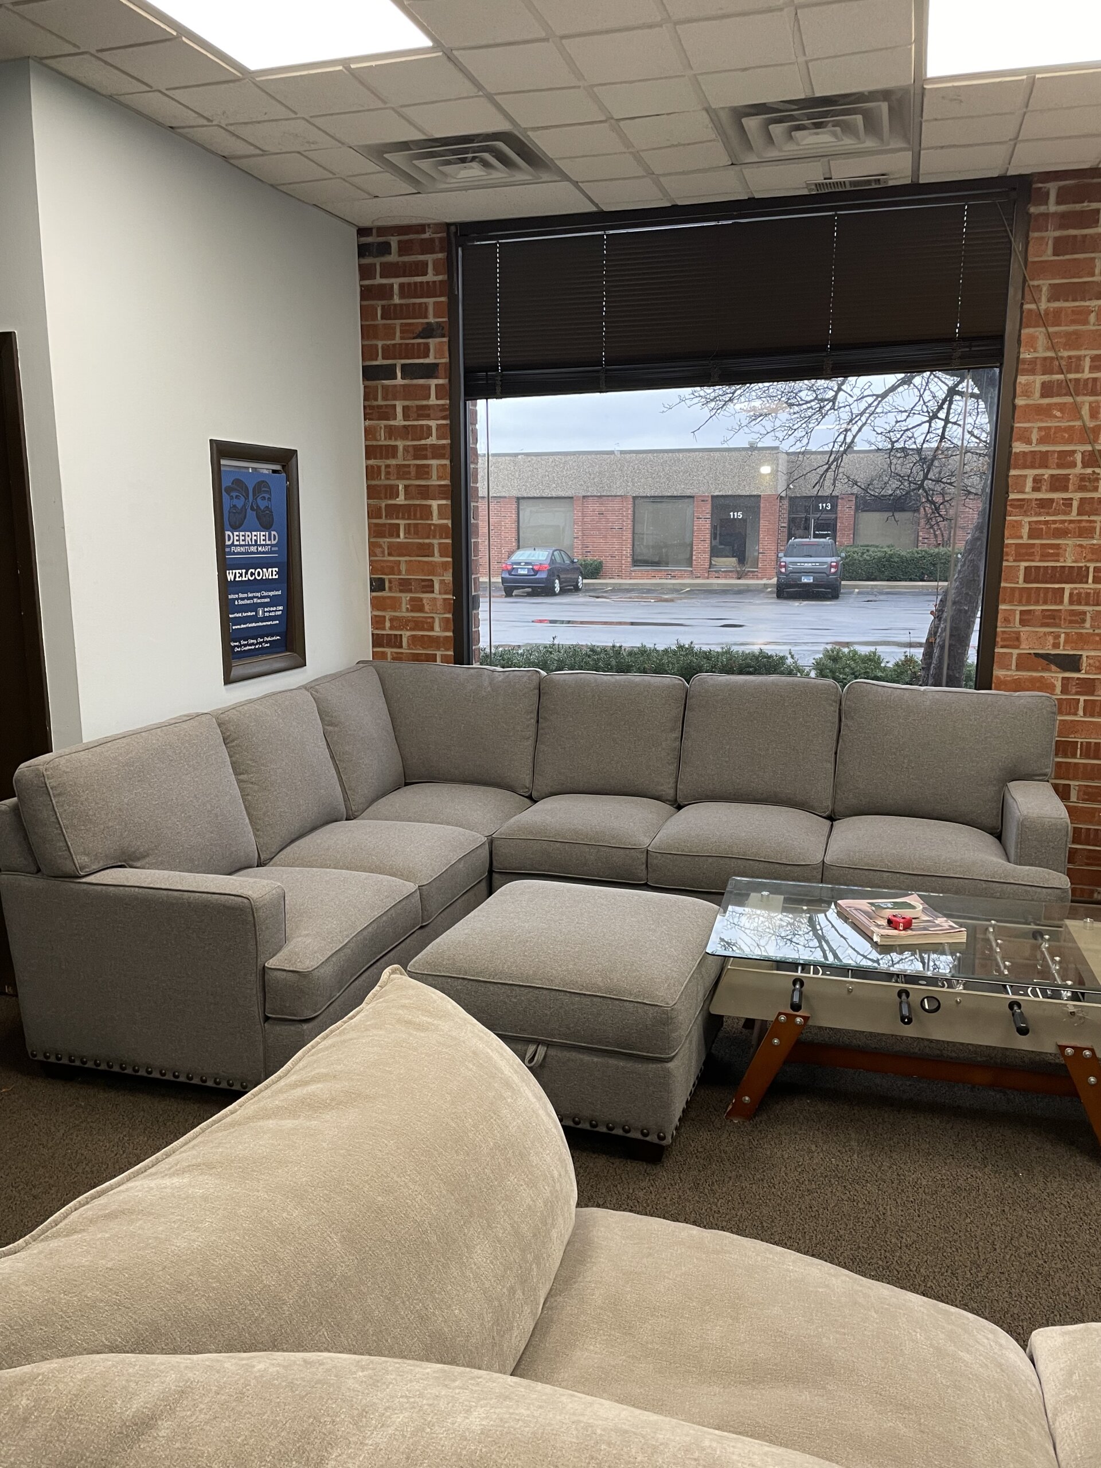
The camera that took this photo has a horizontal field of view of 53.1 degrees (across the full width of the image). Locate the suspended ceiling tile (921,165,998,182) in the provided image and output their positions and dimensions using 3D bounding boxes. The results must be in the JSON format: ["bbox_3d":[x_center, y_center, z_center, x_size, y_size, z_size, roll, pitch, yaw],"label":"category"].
[{"bbox_3d":[1.490,-2.051,4.026,0.280,0.020,0.101,3,12,17],"label":"suspended ceiling tile"}]

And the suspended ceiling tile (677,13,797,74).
[{"bbox_3d":[0.497,-1.829,2.917,0.280,0.020,0.288,4,12,17],"label":"suspended ceiling tile"}]

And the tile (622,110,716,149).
[{"bbox_3d":[0.389,-1.958,3.570,0.280,0.020,0.288,4,12,17],"label":"tile"}]

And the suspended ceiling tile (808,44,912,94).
[{"bbox_3d":[0.878,-1.865,3.090,0.280,0.020,0.287,3,12,17],"label":"suspended ceiling tile"}]

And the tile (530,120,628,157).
[{"bbox_3d":[0.100,-1.975,3.652,0.280,0.020,0.288,4,12,17],"label":"tile"}]

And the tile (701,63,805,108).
[{"bbox_3d":[0.587,-1.883,3.178,0.280,0.020,0.287,3,12,17],"label":"tile"}]

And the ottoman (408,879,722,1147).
[{"bbox_3d":[0.073,0.746,3.113,0.719,0.430,0.713,3,12,17],"label":"ottoman"}]

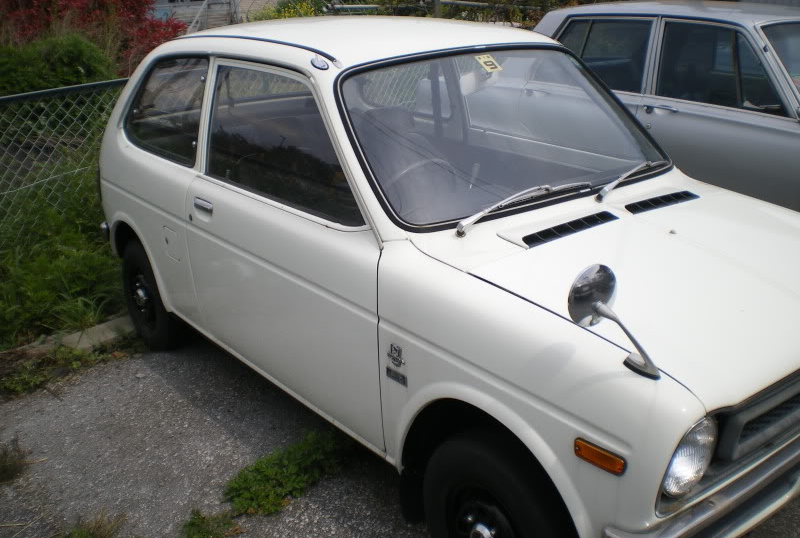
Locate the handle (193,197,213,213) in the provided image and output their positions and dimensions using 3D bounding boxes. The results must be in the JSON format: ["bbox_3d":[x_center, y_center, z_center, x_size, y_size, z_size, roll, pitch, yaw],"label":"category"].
[{"bbox_3d":[-0.656,-0.208,2.777,0.030,0.040,0.128,-13,23,-37],"label":"handle"}]

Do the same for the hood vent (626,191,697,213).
[{"bbox_3d":[0.746,-0.187,2.349,0.330,0.025,0.055,-16,32,-36],"label":"hood vent"}]

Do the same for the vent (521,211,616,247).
[{"bbox_3d":[0.434,-0.099,2.115,0.330,0.025,0.055,-16,32,-36],"label":"vent"}]

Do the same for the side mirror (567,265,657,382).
[{"bbox_3d":[0.416,0.099,1.605,0.150,0.210,0.180,-16,25,-36],"label":"side mirror"}]

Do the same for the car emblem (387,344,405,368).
[{"bbox_3d":[-0.013,0.218,2.075,0.010,0.062,0.068,-16,25,-36],"label":"car emblem"}]

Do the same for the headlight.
[{"bbox_3d":[0.590,0.384,1.698,0.170,0.170,0.075,-14,24,-33],"label":"headlight"}]

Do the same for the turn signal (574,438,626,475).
[{"bbox_3d":[0.386,0.364,1.612,0.022,0.042,0.118,-18,26,-40],"label":"turn signal"}]

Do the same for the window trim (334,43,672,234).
[{"bbox_3d":[0.340,-0.428,2.458,1.150,0.100,0.600,-16,67,-36],"label":"window trim"}]

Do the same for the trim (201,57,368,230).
[{"bbox_3d":[-0.371,-0.396,2.474,0.060,0.410,1.040,4,13,-41],"label":"trim"}]

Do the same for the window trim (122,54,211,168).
[{"bbox_3d":[-0.884,-0.622,3.092,0.070,0.390,0.690,5,12,-38],"label":"window trim"}]

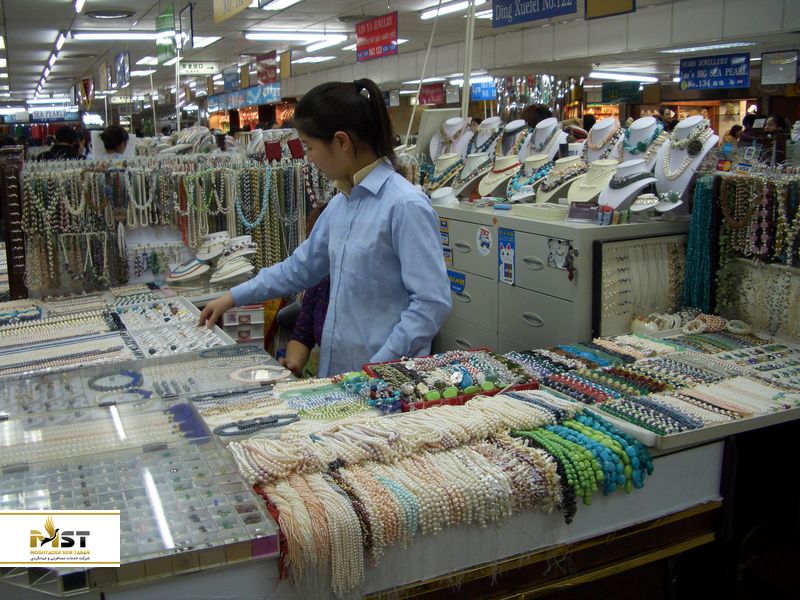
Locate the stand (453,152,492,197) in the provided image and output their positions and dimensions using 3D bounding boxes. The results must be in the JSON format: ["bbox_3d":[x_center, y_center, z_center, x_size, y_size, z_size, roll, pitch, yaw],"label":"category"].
[{"bbox_3d":[0.296,-0.510,3.300,0.130,0.165,0.150,-10,14,-34],"label":"stand"}]

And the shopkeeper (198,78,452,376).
[{"bbox_3d":[-0.201,0.175,2.276,0.463,1.550,0.692,-12,16,-40],"label":"shopkeeper"}]

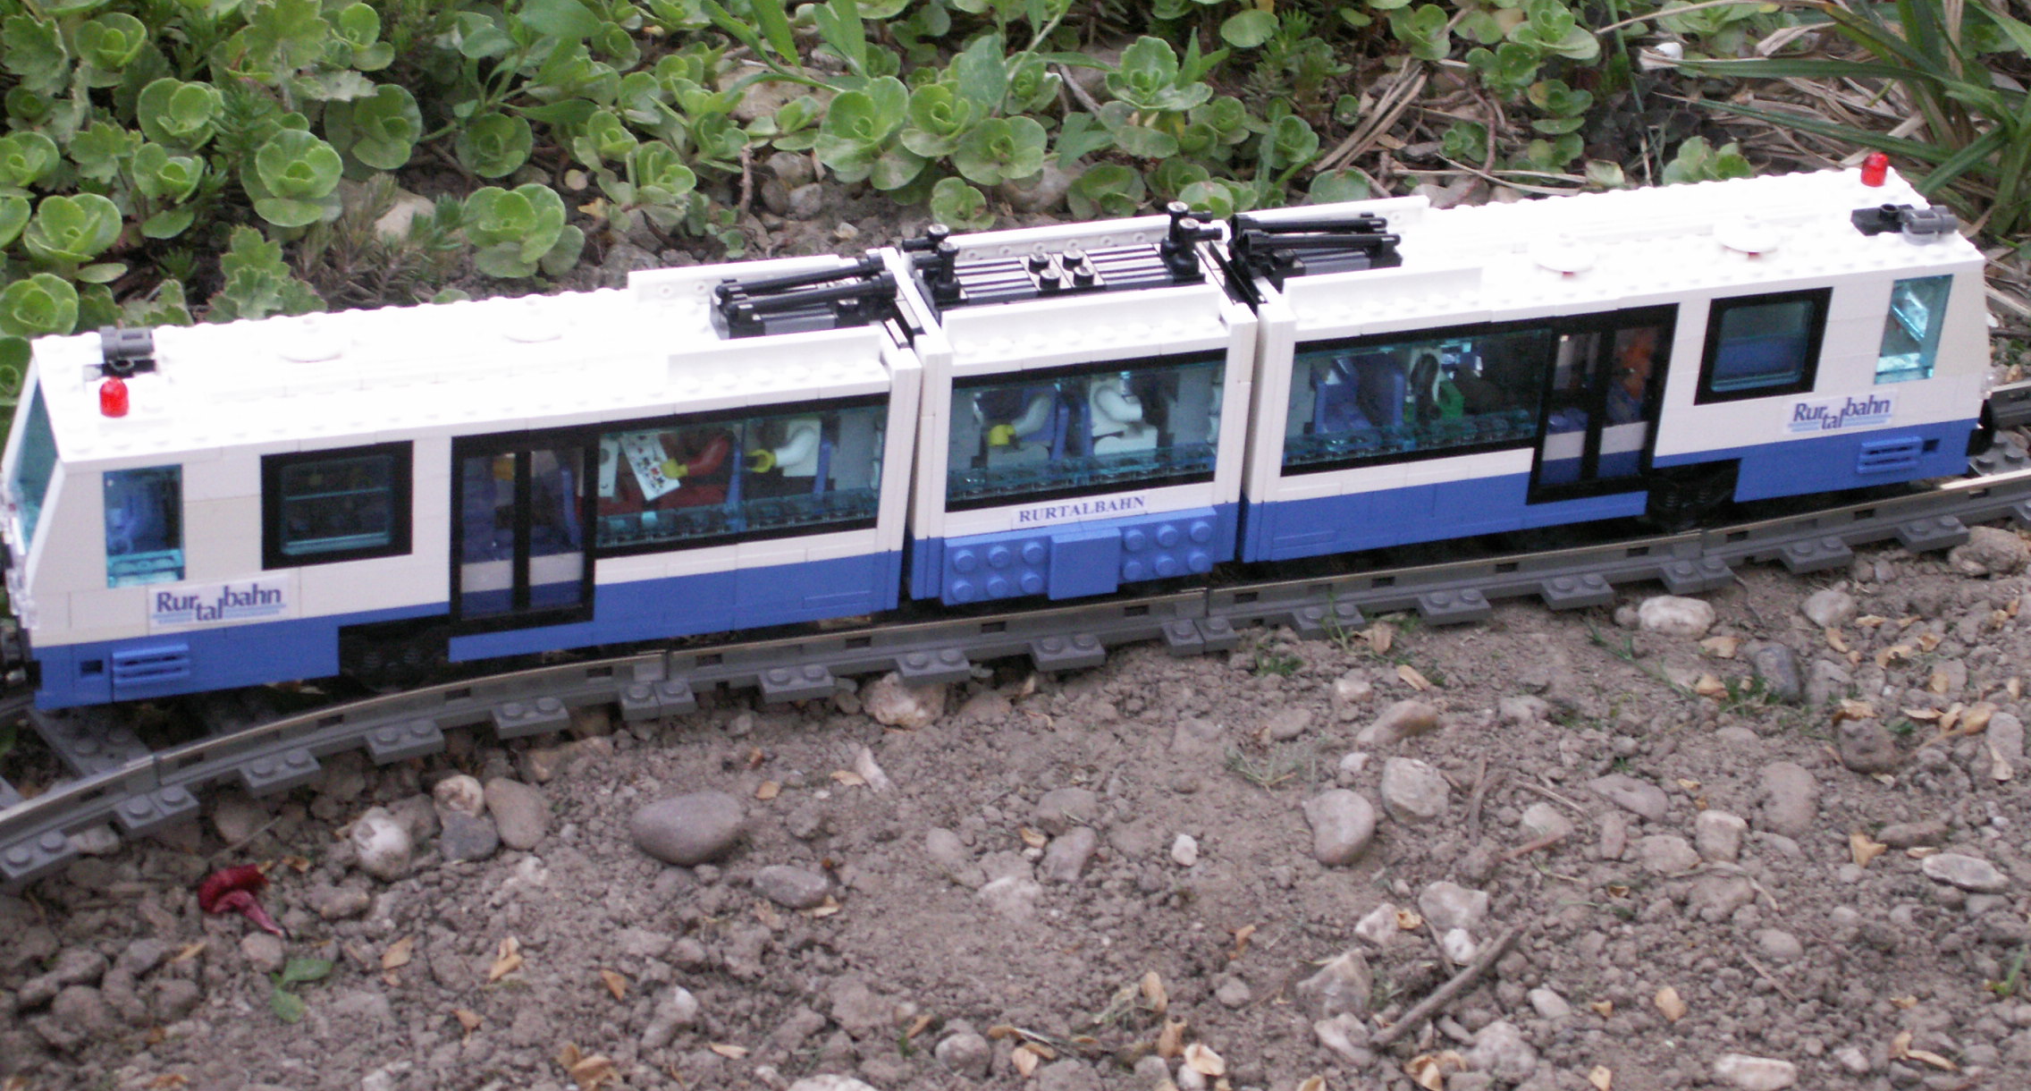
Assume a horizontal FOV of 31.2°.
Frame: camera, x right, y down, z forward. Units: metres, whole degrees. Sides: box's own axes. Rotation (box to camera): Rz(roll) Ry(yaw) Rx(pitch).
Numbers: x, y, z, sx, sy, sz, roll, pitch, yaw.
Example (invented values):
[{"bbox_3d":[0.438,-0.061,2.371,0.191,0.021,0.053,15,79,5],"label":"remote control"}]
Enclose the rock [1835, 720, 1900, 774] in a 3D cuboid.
[{"bbox_3d":[0.194,0.046,0.828,0.015,0.011,0.015,13,34,14],"label":"rock"}]

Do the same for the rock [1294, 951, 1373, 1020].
[{"bbox_3d":[0.066,0.092,0.757,0.017,0.013,0.016,4,33,0],"label":"rock"}]

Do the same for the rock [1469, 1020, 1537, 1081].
[{"bbox_3d":[0.098,0.101,0.728,0.014,0.011,0.015,3,33,-2],"label":"rock"}]

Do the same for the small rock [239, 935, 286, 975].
[{"bbox_3d":[-0.155,0.084,0.746,0.009,0.007,0.009,4,33,0],"label":"small rock"}]

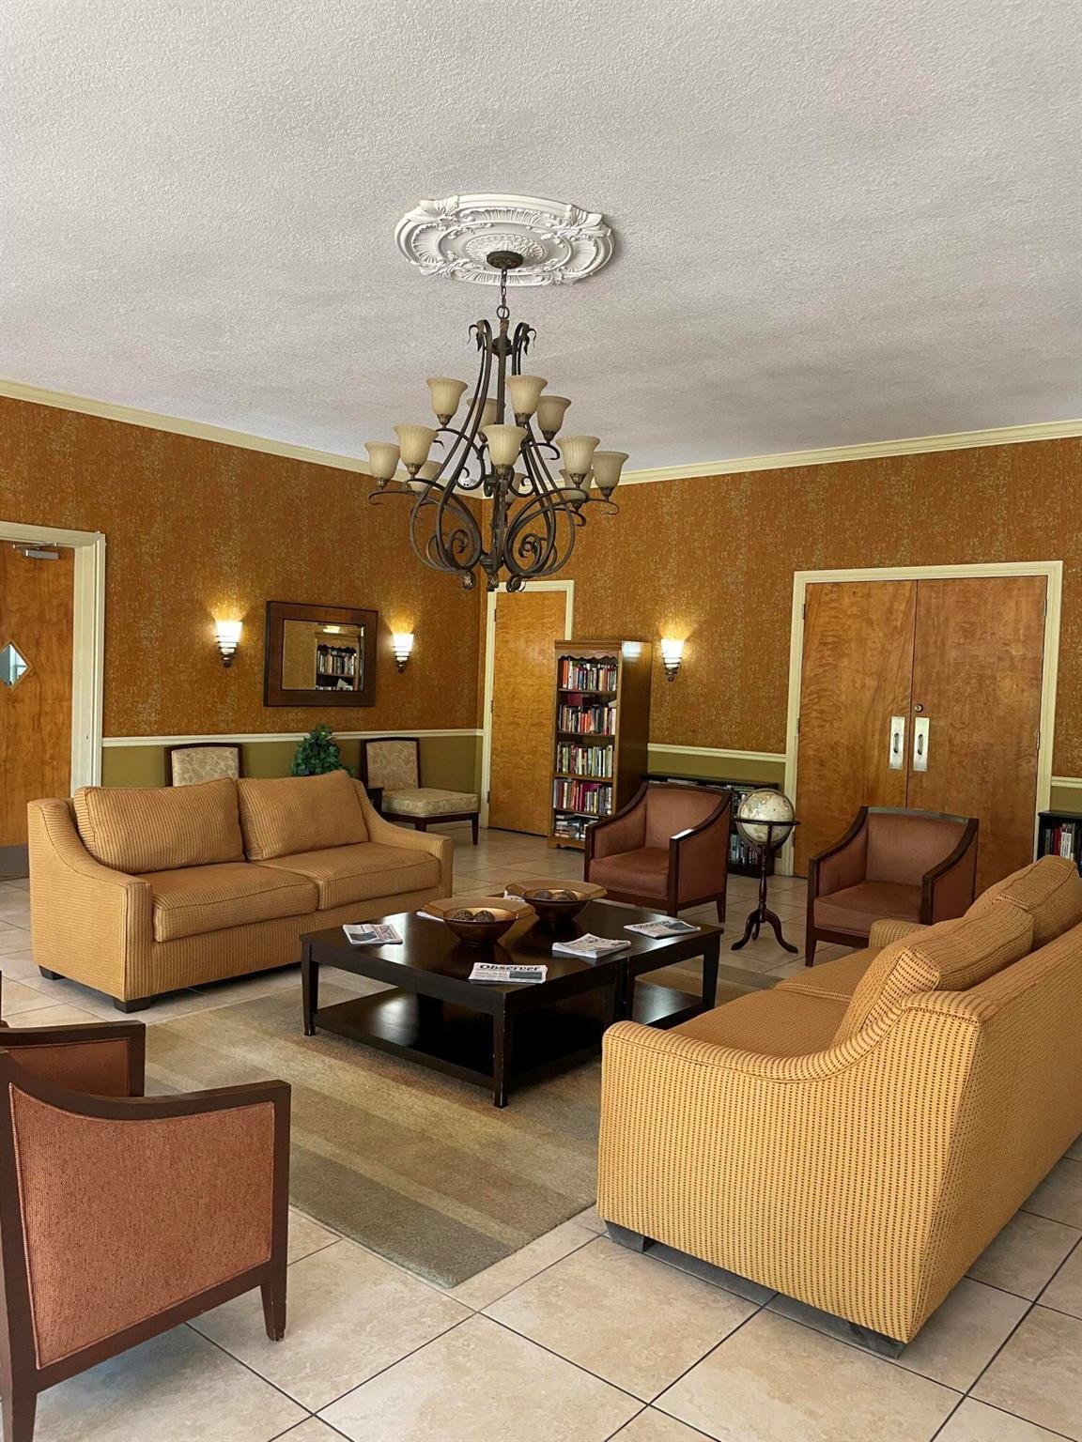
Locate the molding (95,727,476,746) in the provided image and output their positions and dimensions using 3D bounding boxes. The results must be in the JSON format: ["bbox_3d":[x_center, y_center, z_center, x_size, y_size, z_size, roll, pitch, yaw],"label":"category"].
[{"bbox_3d":[-1.804,0.133,8.973,0.033,0.061,3.804,4,3,40],"label":"molding"}]

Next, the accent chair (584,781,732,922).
[{"bbox_3d":[0.731,0.843,6.741,0.633,0.853,0.707,3,3,34],"label":"accent chair"}]

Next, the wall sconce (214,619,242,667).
[{"bbox_3d":[-2.426,-0.601,8.494,0.118,0.365,0.219,4,3,40],"label":"wall sconce"}]

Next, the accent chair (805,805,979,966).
[{"bbox_3d":[1.840,0.900,5.676,0.658,0.805,0.652,4,3,40],"label":"accent chair"}]

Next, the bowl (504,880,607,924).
[{"bbox_3d":[0.067,0.835,4.895,0.453,0.142,0.453,4,3,40],"label":"bowl"}]

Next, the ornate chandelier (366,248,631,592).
[{"bbox_3d":[-0.171,-1.225,4.463,1.080,1.362,1.080,2,2,0],"label":"ornate chandelier"}]

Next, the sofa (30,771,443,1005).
[{"bbox_3d":[-1.492,0.779,5.717,0.917,0.912,2.010,4,3,39],"label":"sofa"}]

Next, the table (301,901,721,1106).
[{"bbox_3d":[-0.087,1.118,4.694,1.131,0.411,1.493,4,3,40],"label":"table"}]

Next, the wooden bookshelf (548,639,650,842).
[{"bbox_3d":[0.497,0.220,9.238,0.688,1.772,0.422,4,3,40],"label":"wooden bookshelf"}]

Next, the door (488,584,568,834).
[{"bbox_3d":[-0.131,-0.071,10.063,0.873,2.242,0.050,4,3,40],"label":"door"}]

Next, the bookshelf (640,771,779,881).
[{"bbox_3d":[1.333,0.810,8.629,1.125,0.703,0.281,4,3,40],"label":"bookshelf"}]

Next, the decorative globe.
[{"bbox_3d":[1.297,0.553,6.233,0.338,0.338,0.338,3,3,34],"label":"decorative globe"}]

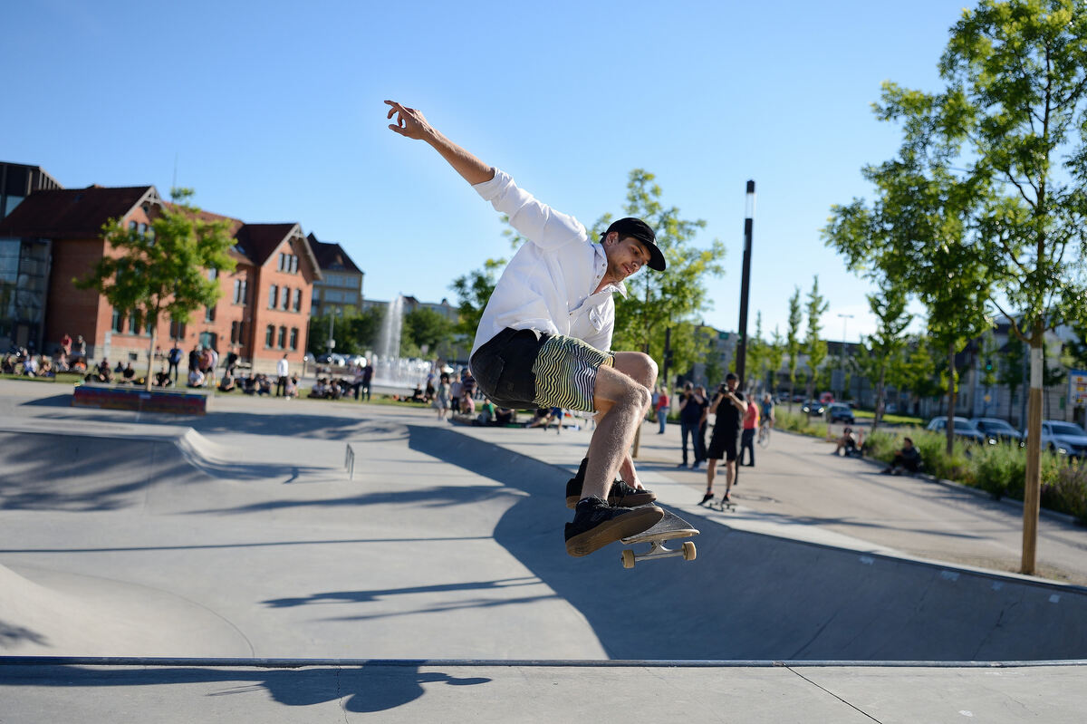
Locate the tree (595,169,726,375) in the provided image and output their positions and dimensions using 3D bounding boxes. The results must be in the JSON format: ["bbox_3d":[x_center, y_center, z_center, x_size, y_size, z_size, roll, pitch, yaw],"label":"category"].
[{"bbox_3d":[2.393,-1.109,21.900,3.200,6.500,3.200,3,-1,0],"label":"tree"}]

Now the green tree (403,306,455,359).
[{"bbox_3d":[-11.360,-2.762,95.000,5.600,5.800,5.400,4,-2,0],"label":"green tree"}]

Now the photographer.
[{"bbox_3d":[2.476,1.060,13.300,0.650,1.780,0.500,3,-2,14],"label":"photographer"}]

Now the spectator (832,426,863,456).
[{"bbox_3d":[9.440,2.462,30.000,0.900,0.900,0.600,4,-2,-21],"label":"spectator"}]

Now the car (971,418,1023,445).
[{"bbox_3d":[21.220,3.395,45.484,1.800,1.460,4.400,4,-1,5],"label":"car"}]

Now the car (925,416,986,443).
[{"bbox_3d":[21.352,3.585,49.983,1.800,1.500,4.300,4,-1,5],"label":"car"}]

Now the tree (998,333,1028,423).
[{"bbox_3d":[29.885,1.787,61.921,2.100,7.200,2.100,4,-1,0],"label":"tree"}]

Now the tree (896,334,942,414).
[{"bbox_3d":[40.043,1.352,103.000,4.600,8.700,4.600,3,-1,0],"label":"tree"}]

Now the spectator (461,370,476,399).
[{"bbox_3d":[-2.807,1.181,36.500,0.550,1.750,0.420,3,-2,6],"label":"spectator"}]

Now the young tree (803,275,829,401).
[{"bbox_3d":[15.232,-0.564,54.905,1.700,8.700,1.700,4,-1,0],"label":"young tree"}]

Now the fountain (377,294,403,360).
[{"bbox_3d":[-12.364,-1.975,78.000,2.200,7.000,2.200,3,-1,0],"label":"fountain"}]

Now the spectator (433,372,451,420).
[{"bbox_3d":[-3.581,1.258,34.400,0.550,1.650,0.400,3,-1,6],"label":"spectator"}]

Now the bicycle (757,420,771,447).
[{"bbox_3d":[7.307,2.341,31.800,0.500,1.020,1.700,3,-2,6],"label":"bicycle"}]

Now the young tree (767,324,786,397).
[{"bbox_3d":[20.730,0.565,86.000,1.600,7.800,1.600,3,-1,0],"label":"young tree"}]

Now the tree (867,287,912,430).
[{"bbox_3d":[16.269,0.158,45.918,2.200,7.500,2.200,4,-1,0],"label":"tree"}]

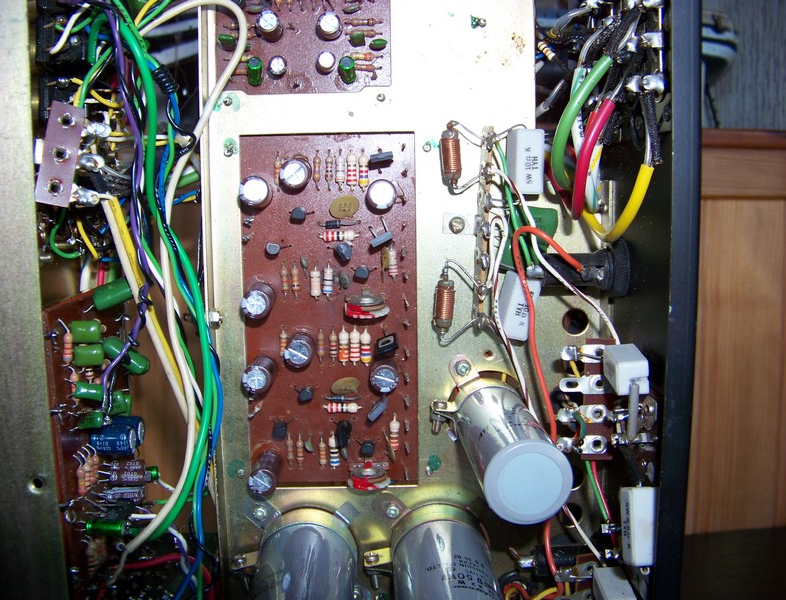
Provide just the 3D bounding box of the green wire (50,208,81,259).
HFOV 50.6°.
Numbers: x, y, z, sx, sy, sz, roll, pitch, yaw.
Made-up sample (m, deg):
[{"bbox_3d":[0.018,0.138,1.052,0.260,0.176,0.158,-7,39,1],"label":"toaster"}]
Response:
[{"bbox_3d":[-0.107,-0.022,0.272,0.011,0.017,0.007,-1,7,-3],"label":"green wire"}]

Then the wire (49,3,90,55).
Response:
[{"bbox_3d":[-0.102,-0.086,0.264,0.004,0.019,0.005,31,-12,-6],"label":"wire"}]

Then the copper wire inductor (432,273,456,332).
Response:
[{"bbox_3d":[0.018,0.001,0.290,0.007,0.020,0.007,4,5,-2],"label":"copper wire inductor"}]

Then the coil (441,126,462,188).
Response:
[{"bbox_3d":[0.020,-0.049,0.283,0.007,0.021,0.007,-4,7,1],"label":"coil"}]

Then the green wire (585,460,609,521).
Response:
[{"bbox_3d":[0.065,0.061,0.266,0.003,0.020,0.003,-14,-24,-1],"label":"green wire"}]

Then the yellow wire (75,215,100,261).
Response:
[{"bbox_3d":[-0.101,-0.021,0.274,0.004,0.018,0.005,-28,-13,1],"label":"yellow wire"}]

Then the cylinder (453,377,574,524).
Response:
[{"bbox_3d":[0.037,0.047,0.272,0.026,0.026,0.067,-1,10,-3],"label":"cylinder"}]

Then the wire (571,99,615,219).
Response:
[{"bbox_3d":[0.061,-0.043,0.255,0.013,0.037,0.013,-1,7,-3],"label":"wire"}]

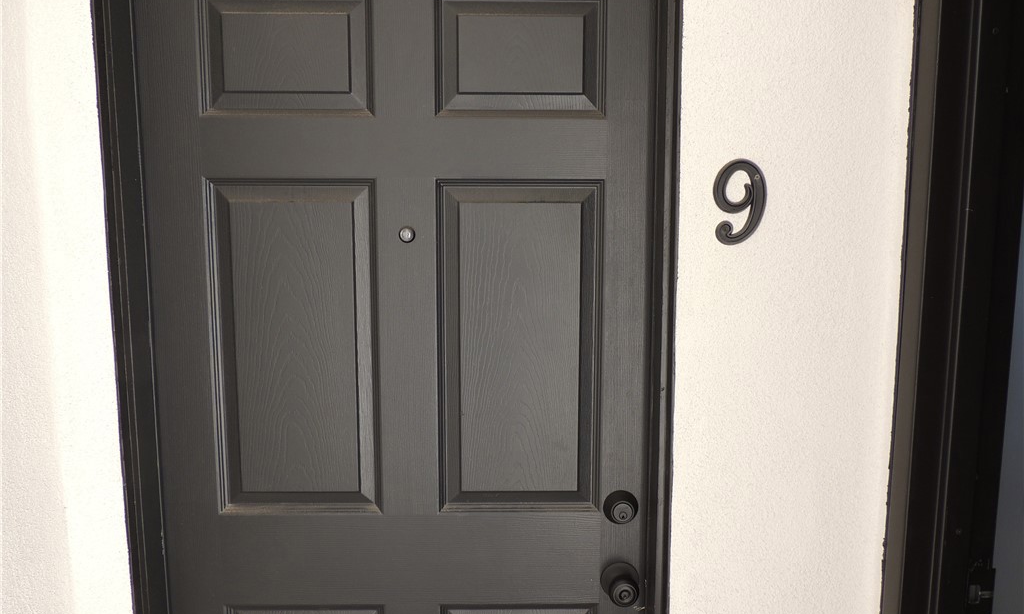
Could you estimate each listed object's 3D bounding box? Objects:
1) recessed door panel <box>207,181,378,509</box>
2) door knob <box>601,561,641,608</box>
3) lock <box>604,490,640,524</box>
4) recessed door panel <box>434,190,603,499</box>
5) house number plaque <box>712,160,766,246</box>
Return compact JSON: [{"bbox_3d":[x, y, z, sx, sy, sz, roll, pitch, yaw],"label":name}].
[{"bbox_3d":[-0.382,0.076,1.262,0.291,0.594,0.018,0,6,-1],"label":"recessed door panel"},{"bbox_3d":[0.201,0.509,1.284,0.071,0.071,0.058,0,6,-1],"label":"door knob"},{"bbox_3d":[0.200,0.368,1.286,0.064,0.064,0.025,0,6,-1],"label":"lock"},{"bbox_3d":[0.015,0.076,1.268,0.291,0.594,0.018,0,6,-1],"label":"recessed door panel"},{"bbox_3d":[0.374,-0.172,1.166,0.089,0.142,0.010,0,6,-1],"label":"house number plaque"}]

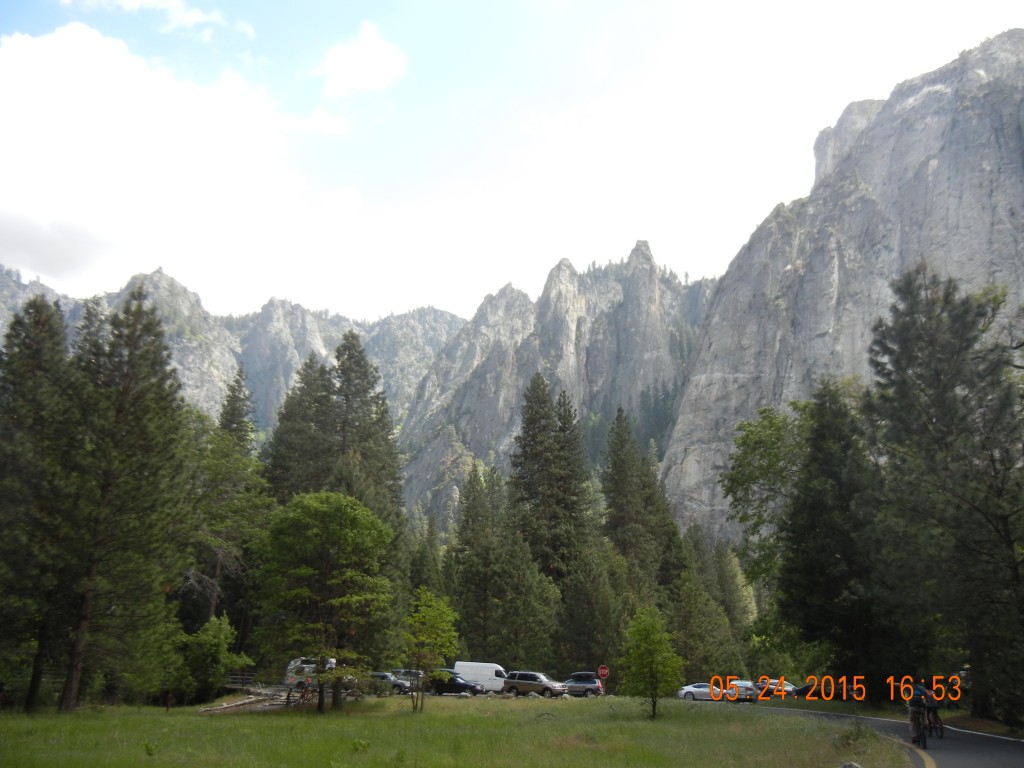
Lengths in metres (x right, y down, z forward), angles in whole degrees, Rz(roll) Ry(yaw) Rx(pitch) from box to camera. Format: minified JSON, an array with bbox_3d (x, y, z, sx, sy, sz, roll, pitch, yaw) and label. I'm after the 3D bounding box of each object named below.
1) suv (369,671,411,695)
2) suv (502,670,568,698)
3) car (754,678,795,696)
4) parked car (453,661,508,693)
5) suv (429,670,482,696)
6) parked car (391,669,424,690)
[{"bbox_3d":[-9.922,22.871,68.000,4.550,1.600,1.820,-6,-20,23],"label":"suv"},{"bbox_3d":[1.635,21.839,64.500,4.750,1.800,1.950,-6,-20,23],"label":"suv"},{"bbox_3d":[21.756,25.005,73.000,4.500,1.470,1.800,0,-18,5],"label":"car"},{"bbox_3d":[-2.329,25.839,78.000,6.000,2.700,2.000,-2,-18,11],"label":"parked car"},{"bbox_3d":[-4.281,22.030,65.500,4.700,1.850,1.820,-6,-20,23],"label":"suv"},{"bbox_3d":[-8.606,25.348,76.000,4.700,1.750,1.850,-5,-19,21],"label":"parked car"}]

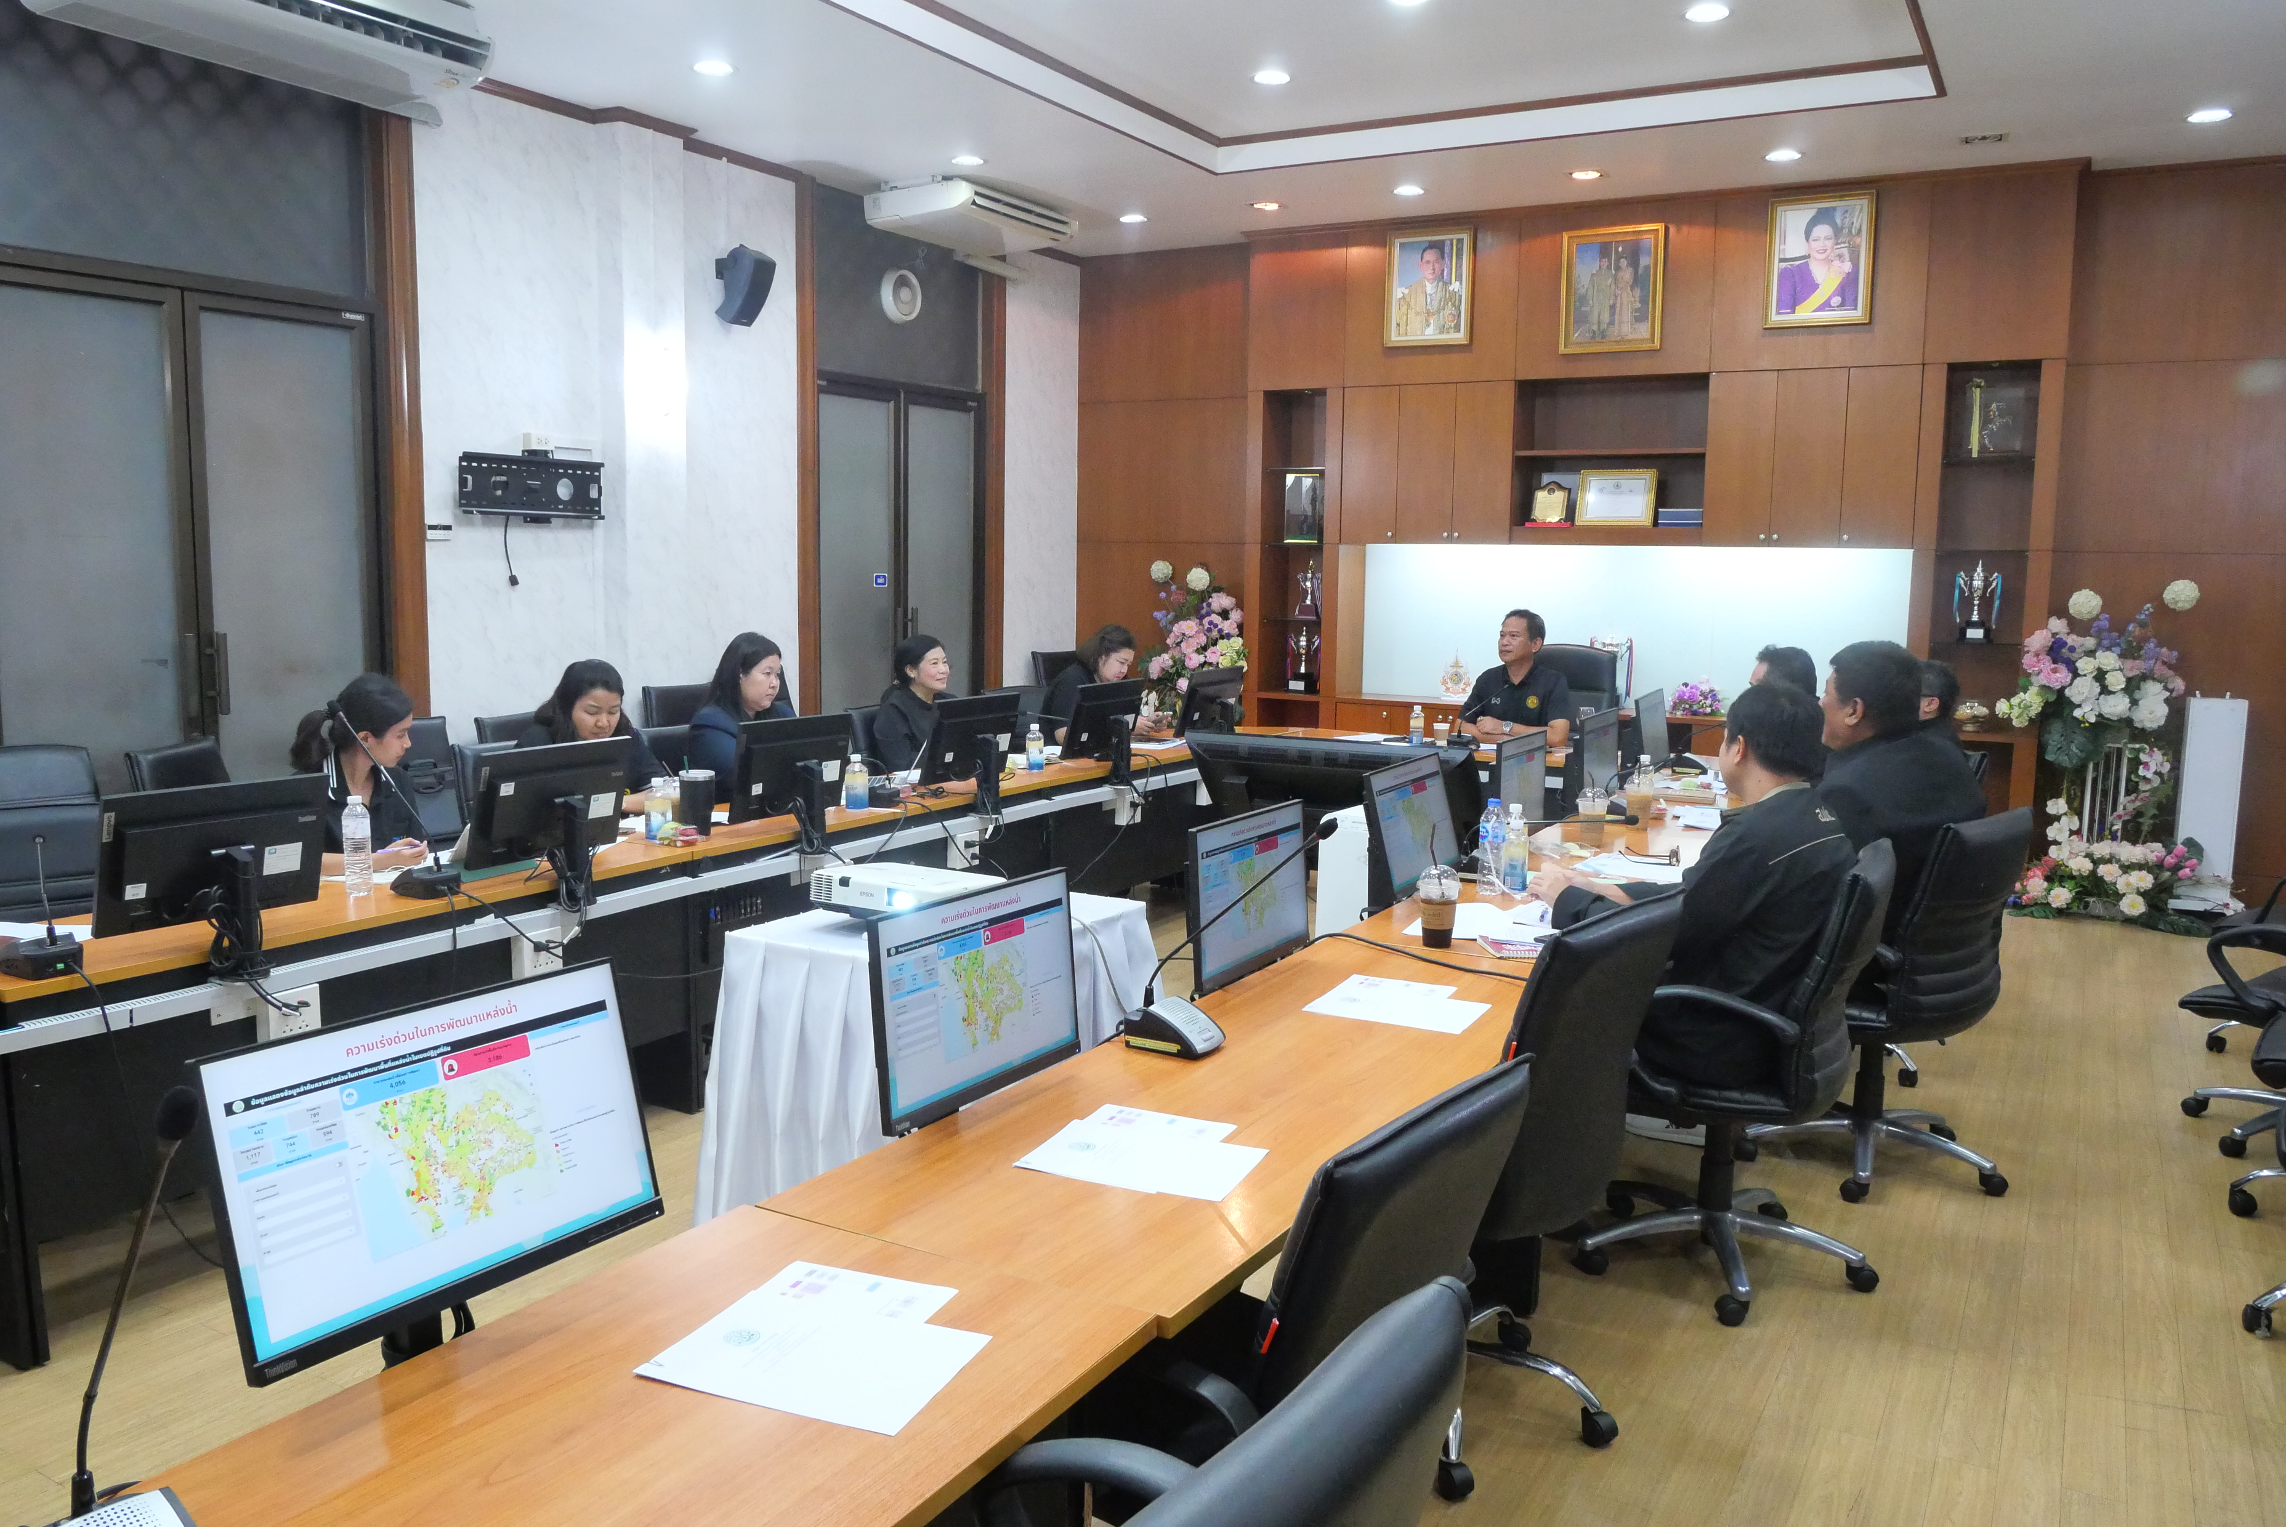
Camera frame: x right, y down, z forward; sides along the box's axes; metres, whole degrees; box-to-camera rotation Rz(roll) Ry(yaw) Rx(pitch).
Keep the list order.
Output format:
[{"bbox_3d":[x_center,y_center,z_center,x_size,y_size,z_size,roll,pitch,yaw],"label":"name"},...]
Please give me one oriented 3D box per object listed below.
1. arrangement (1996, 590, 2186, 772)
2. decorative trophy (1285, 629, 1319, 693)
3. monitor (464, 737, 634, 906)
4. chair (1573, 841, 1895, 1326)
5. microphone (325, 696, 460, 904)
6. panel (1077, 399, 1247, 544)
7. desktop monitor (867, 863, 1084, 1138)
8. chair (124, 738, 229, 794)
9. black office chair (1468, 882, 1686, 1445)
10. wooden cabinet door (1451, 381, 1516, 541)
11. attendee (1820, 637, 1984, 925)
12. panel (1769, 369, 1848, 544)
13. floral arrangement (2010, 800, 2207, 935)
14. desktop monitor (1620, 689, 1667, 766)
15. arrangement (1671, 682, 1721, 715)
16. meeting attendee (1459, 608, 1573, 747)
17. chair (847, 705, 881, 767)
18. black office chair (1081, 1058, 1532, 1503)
[{"bbox_3d":[4.648,-0.404,7.532,0.860,0.860,0.600,5,8,32],"label":"arrangement"},{"bbox_3d":[1.074,-0.693,10.325,0.210,0.440,0.150,5,8,32],"label":"decorative trophy"},{"bbox_3d":[-1.474,0.157,3.897,0.170,0.410,0.490,4,8,26],"label":"monitor"},{"bbox_3d":[1.370,0.679,3.482,0.630,0.970,0.640,5,8,32],"label":"chair"},{"bbox_3d":[-1.900,0.091,3.836,0.380,0.450,0.130,5,8,28],"label":"microphone"},{"bbox_3d":[0.143,-1.982,10.393,1.360,0.950,0.030,5,8,29],"label":"panel"},{"bbox_3d":[-0.263,0.352,2.372,0.050,0.302,0.490,-2,4,32],"label":"desktop monitor"},{"bbox_3d":[-2.795,0.443,4.818,0.640,0.990,0.600,1,7,-2],"label":"chair"},{"bbox_3d":[0.570,0.712,2.850,0.660,0.970,0.600,8,10,43],"label":"black office chair"},{"bbox_3d":[2.002,-1.760,8.941,0.343,0.914,0.040,4,7,26],"label":"wooden cabinet door"},{"bbox_3d":[1.889,0.393,4.215,0.800,1.380,0.550,5,8,32],"label":"attendee"},{"bbox_3d":[3.572,-1.626,8.159,0.347,0.927,0.040,4,7,26],"label":"panel"},{"bbox_3d":[4.717,0.471,7.502,0.840,0.520,0.560,5,8,32],"label":"floral arrangement"},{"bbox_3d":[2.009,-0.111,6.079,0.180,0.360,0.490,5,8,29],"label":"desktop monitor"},{"bbox_3d":[3.096,-0.376,8.539,0.289,0.199,0.209,6,9,32],"label":"arrangement"},{"bbox_3d":[1.724,-0.025,7.163,0.548,1.376,0.748,4,8,23],"label":"meeting attendee"},{"bbox_3d":[-0.890,0.237,6.489,0.640,0.970,0.600,5,8,29],"label":"chair"},{"bbox_3d":[0.151,0.841,1.967,0.660,0.970,0.640,6,9,38],"label":"black office chair"}]

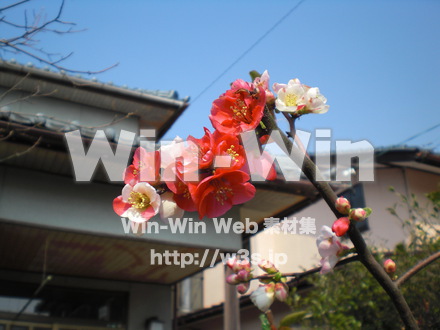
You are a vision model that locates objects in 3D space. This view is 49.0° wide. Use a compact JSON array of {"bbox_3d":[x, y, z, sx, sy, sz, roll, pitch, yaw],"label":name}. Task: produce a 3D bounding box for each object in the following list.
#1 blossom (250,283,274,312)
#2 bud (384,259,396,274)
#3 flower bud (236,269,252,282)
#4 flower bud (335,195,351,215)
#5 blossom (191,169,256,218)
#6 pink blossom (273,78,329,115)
[{"bbox_3d":[0.037,0.116,0.420,0.019,0.025,0.019,24,-6,0],"label":"blossom"},{"bbox_3d":[0.141,0.084,0.400,0.010,0.013,0.010,-6,-18,0],"label":"bud"},{"bbox_3d":[0.021,0.096,0.420,0.013,0.010,0.010,16,0,-22],"label":"flower bud"},{"bbox_3d":[0.099,0.033,0.390,0.012,0.015,0.012,-21,-6,0],"label":"flower bud"},{"bbox_3d":[0.002,0.021,0.348,0.046,0.024,0.036,4,-67,-11],"label":"blossom"},{"bbox_3d":[0.065,-0.055,0.390,0.044,0.027,0.028,-7,-22,17],"label":"pink blossom"}]

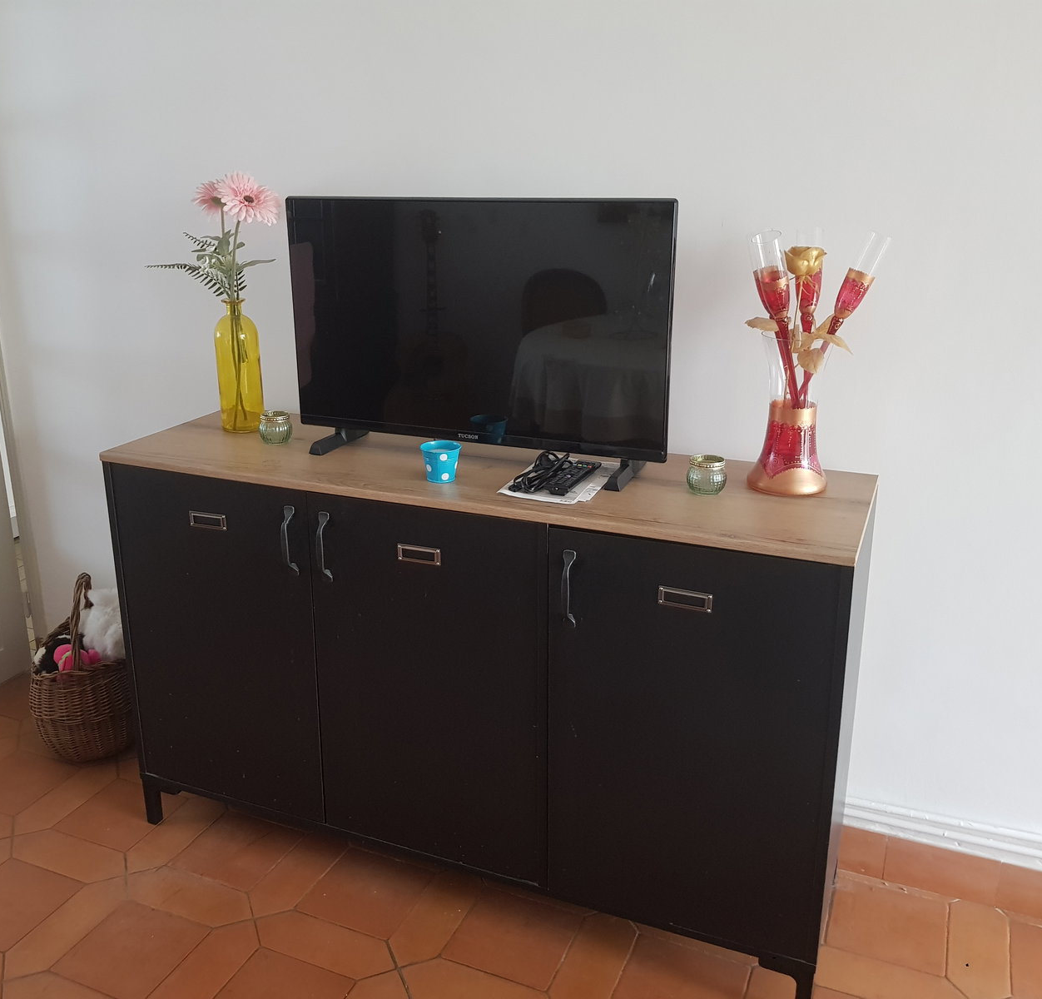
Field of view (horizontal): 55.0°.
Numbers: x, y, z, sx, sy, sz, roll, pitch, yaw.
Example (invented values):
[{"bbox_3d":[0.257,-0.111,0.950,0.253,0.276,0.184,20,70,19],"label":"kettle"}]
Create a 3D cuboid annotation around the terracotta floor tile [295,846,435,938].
[{"bbox_3d":[-0.296,0.773,1.958,0.200,0.016,0.200,8,19,22],"label":"terracotta floor tile"}]

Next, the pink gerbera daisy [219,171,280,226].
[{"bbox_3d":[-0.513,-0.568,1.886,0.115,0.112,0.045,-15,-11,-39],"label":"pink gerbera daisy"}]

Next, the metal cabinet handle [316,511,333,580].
[{"bbox_3d":[-0.342,0.087,1.719,0.019,0.127,0.027,8,19,22],"label":"metal cabinet handle"}]

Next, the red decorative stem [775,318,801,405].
[{"bbox_3d":[0.446,-0.227,1.665,0.019,0.166,0.019,-6,25,25],"label":"red decorative stem"}]

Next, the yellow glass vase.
[{"bbox_3d":[-0.574,-0.271,2.027,0.086,0.263,0.086,8,19,22],"label":"yellow glass vase"}]

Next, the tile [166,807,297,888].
[{"bbox_3d":[-0.589,0.734,2.075,0.200,0.016,0.200,8,19,22],"label":"tile"}]

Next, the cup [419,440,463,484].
[{"bbox_3d":[-0.140,-0.063,1.738,0.073,0.059,0.073,0,18,0],"label":"cup"}]

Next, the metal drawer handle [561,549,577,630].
[{"bbox_3d":[0.073,0.143,1.553,0.019,0.127,0.028,8,19,22],"label":"metal drawer handle"}]

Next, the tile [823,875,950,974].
[{"bbox_3d":[0.690,0.801,1.879,0.200,0.016,0.200,8,19,22],"label":"tile"}]

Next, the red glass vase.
[{"bbox_3d":[0.453,-0.146,1.664,0.134,0.254,0.134,8,19,22],"label":"red glass vase"}]

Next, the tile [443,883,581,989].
[{"bbox_3d":[-0.013,0.811,1.844,0.200,0.016,0.200,8,19,22],"label":"tile"}]

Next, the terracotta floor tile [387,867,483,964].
[{"bbox_3d":[-0.154,0.774,1.871,0.105,0.012,0.303,8,19,22],"label":"terracotta floor tile"}]

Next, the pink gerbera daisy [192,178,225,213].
[{"bbox_3d":[-0.621,-0.610,2.019,0.065,0.085,0.090,17,24,42],"label":"pink gerbera daisy"}]

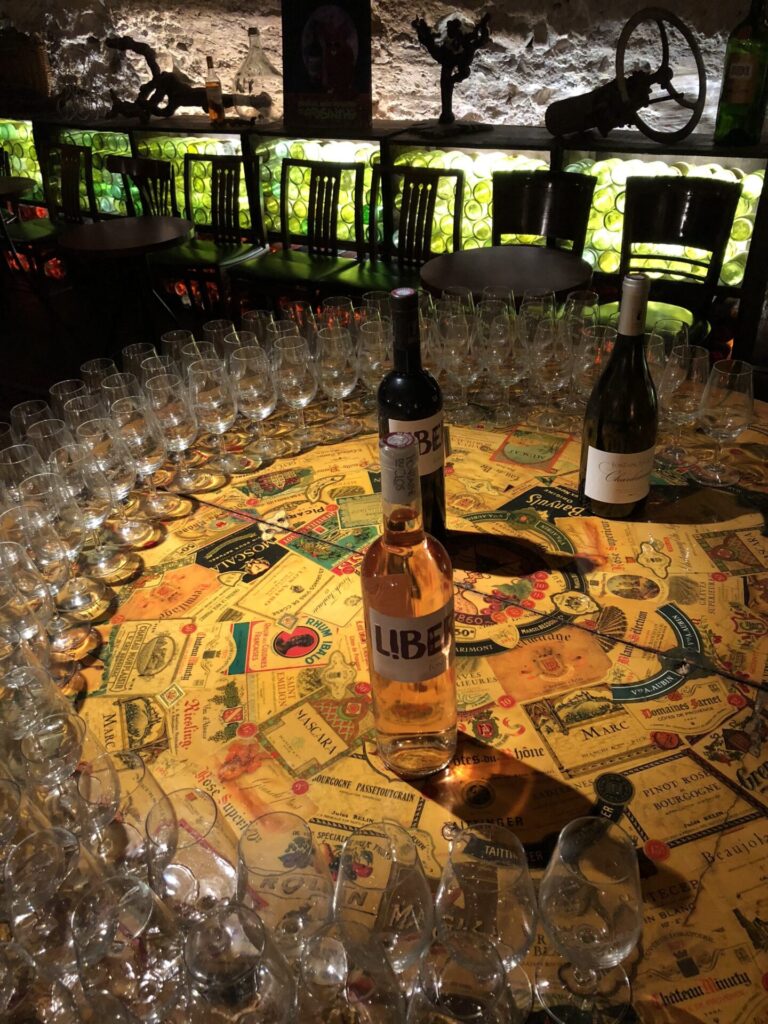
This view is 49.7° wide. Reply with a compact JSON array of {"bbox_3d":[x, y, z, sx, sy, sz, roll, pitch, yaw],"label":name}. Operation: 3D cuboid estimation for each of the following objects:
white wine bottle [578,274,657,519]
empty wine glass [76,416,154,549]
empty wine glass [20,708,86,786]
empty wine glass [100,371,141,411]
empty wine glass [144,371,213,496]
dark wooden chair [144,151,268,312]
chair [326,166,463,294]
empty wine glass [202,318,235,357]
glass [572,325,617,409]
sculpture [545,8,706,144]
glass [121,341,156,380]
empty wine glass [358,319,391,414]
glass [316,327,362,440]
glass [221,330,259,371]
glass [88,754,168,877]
[{"bbox_3d":[0.289,-0.138,1.000,0.083,0.299,0.083,-5,34,-1],"label":"white wine bottle"},{"bbox_3d":[-0.342,-0.037,1.043,0.066,0.155,0.066,-3,34,2],"label":"empty wine glass"},{"bbox_3d":[-0.236,0.229,0.651,0.066,0.154,0.066,-5,34,0],"label":"empty wine glass"},{"bbox_3d":[-0.349,-0.111,1.152,0.066,0.155,0.066,-3,34,2],"label":"empty wine glass"},{"bbox_3d":[-0.288,-0.108,1.145,0.065,0.156,0.065,-4,34,0],"label":"empty wine glass"},{"bbox_3d":[-0.848,-1.254,4.075,0.440,0.850,0.460,17,40,28],"label":"dark wooden chair"},{"bbox_3d":[0.044,-0.968,3.503,0.430,0.834,0.470,18,39,30],"label":"chair"},{"bbox_3d":[-0.247,-0.220,1.306,0.065,0.156,0.065,-4,34,0],"label":"empty wine glass"},{"bbox_3d":[0.306,-0.186,1.194,0.066,0.155,0.066,-4,33,0],"label":"glass"},{"bbox_3d":[0.839,-1.608,3.017,0.449,0.436,0.620,-24,38,-28],"label":"sculpture"},{"bbox_3d":[-0.350,-0.170,1.244,0.065,0.156,0.065,-4,34,0],"label":"glass"},{"bbox_3d":[-0.005,-0.210,1.269,0.066,0.154,0.066,-5,34,0],"label":"empty wine glass"},{"bbox_3d":[-0.068,-0.195,1.251,0.065,0.156,0.065,-4,34,0],"label":"glass"},{"bbox_3d":[-0.205,-0.191,1.260,0.065,0.156,0.065,-4,34,0],"label":"glass"},{"bbox_3d":[-0.181,0.245,0.609,0.066,0.155,0.066,-3,34,2],"label":"glass"}]

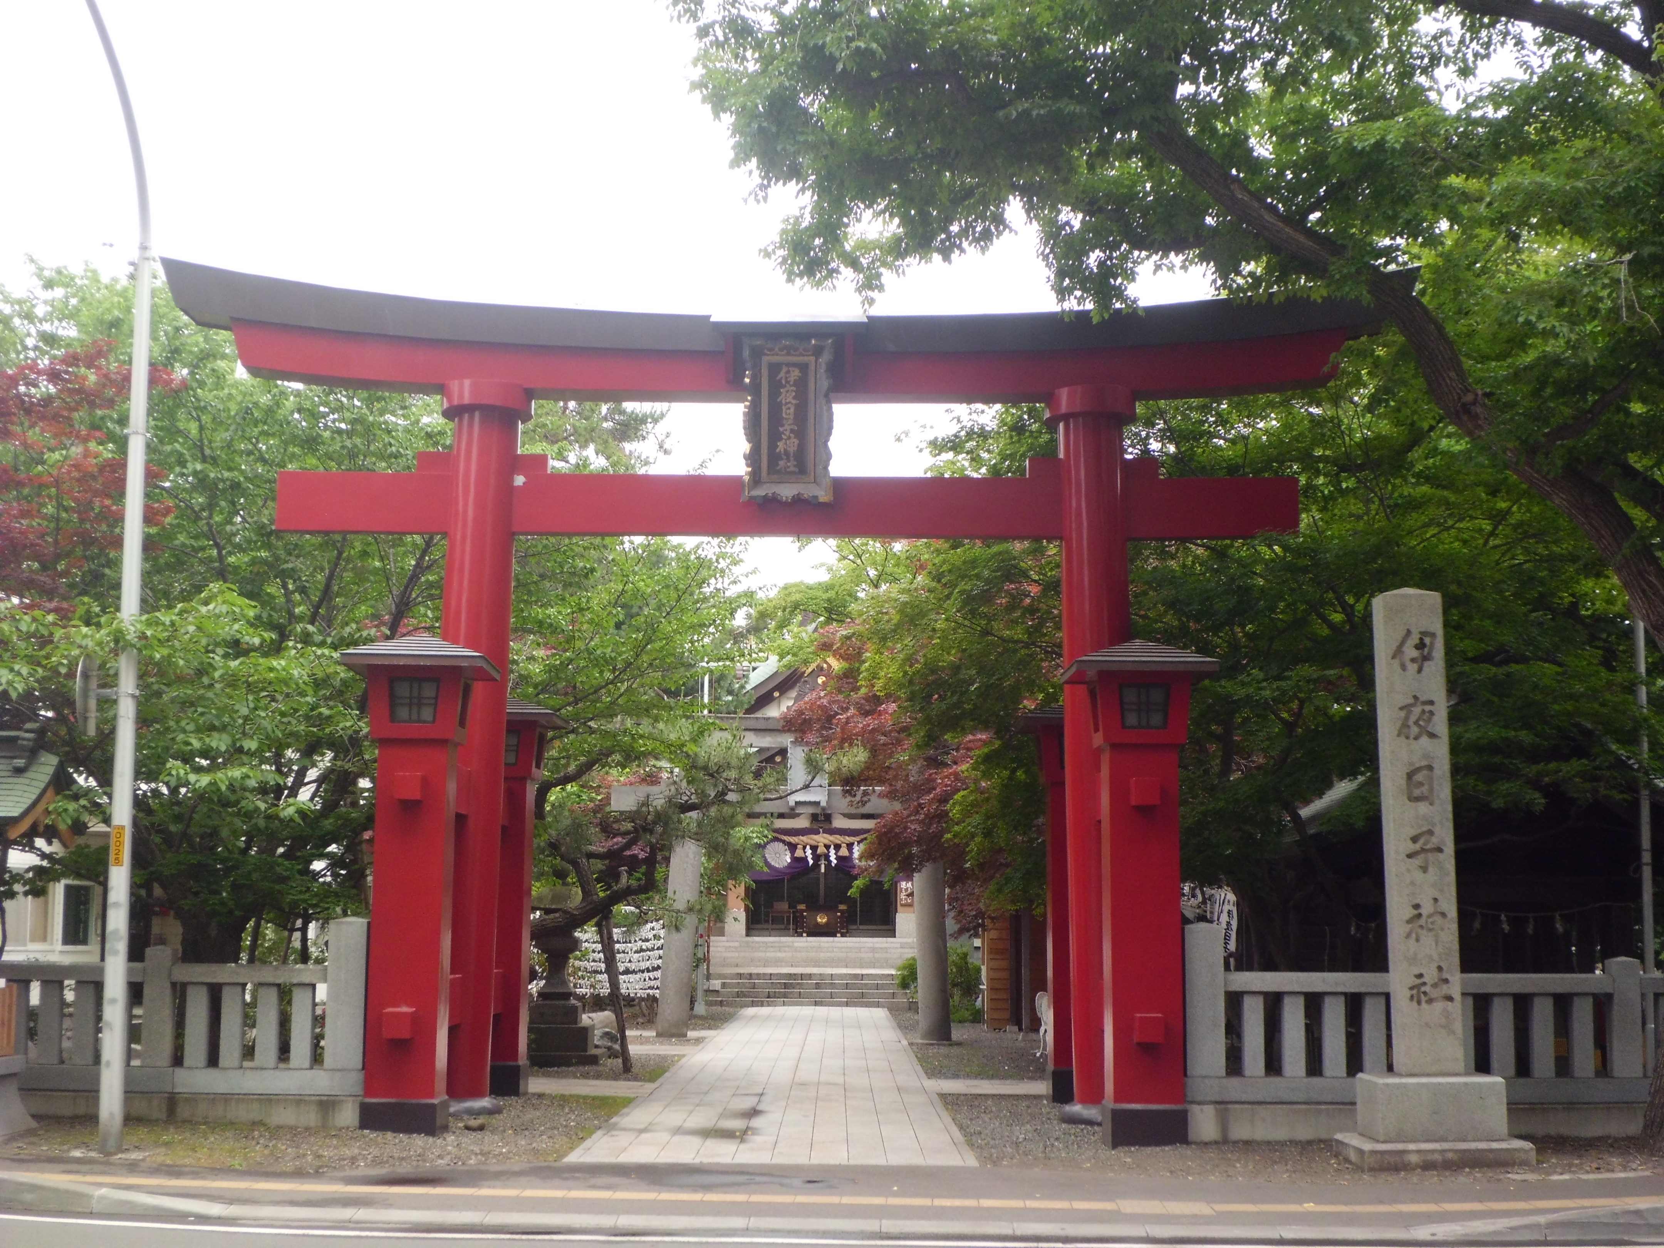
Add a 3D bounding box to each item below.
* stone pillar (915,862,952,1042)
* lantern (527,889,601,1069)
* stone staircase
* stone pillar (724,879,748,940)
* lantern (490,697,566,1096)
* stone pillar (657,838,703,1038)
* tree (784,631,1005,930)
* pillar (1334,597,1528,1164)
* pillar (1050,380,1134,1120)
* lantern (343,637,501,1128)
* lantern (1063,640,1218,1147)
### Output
[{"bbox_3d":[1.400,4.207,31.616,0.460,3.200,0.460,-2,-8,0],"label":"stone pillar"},{"bbox_3d":[-3.098,3.911,25.619,0.950,2.105,0.950,0,-8,0],"label":"lantern"},{"bbox_3d":[-0.221,7.278,47.454,4.500,1.320,7.000,0,-8,0],"label":"stone staircase"},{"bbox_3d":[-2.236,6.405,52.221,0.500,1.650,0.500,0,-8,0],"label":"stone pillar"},{"bbox_3d":[-3.115,2.500,21.167,1.030,3.710,1.030,0,-8,0],"label":"lantern"},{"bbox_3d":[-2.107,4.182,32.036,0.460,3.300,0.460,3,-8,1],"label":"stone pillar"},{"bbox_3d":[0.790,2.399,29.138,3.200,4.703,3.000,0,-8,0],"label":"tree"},{"bbox_3d":[4.070,1.706,15.647,1.120,3.932,1.080,0,-8,-2],"label":"pillar"},{"bbox_3d":[2.253,1.047,18.972,0.740,6.096,0.740,-1,-8,0],"label":"pillar"},{"bbox_3d":[-3.114,1.926,16.906,1.030,3.710,1.030,0,-8,0],"label":"lantern"},{"bbox_3d":[2.306,1.984,16.878,1.030,3.740,1.030,0,-8,0],"label":"lantern"}]

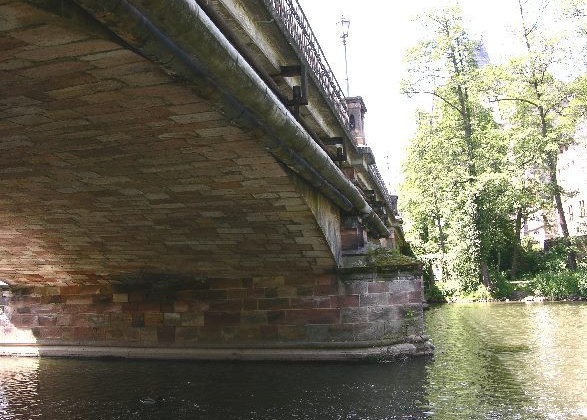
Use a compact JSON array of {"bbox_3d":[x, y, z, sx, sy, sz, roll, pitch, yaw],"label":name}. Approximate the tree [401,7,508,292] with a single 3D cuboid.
[{"bbox_3d":[13.256,-4.588,50.000,8.000,23.000,7.800,-4,-8,13],"label":"tree"}]

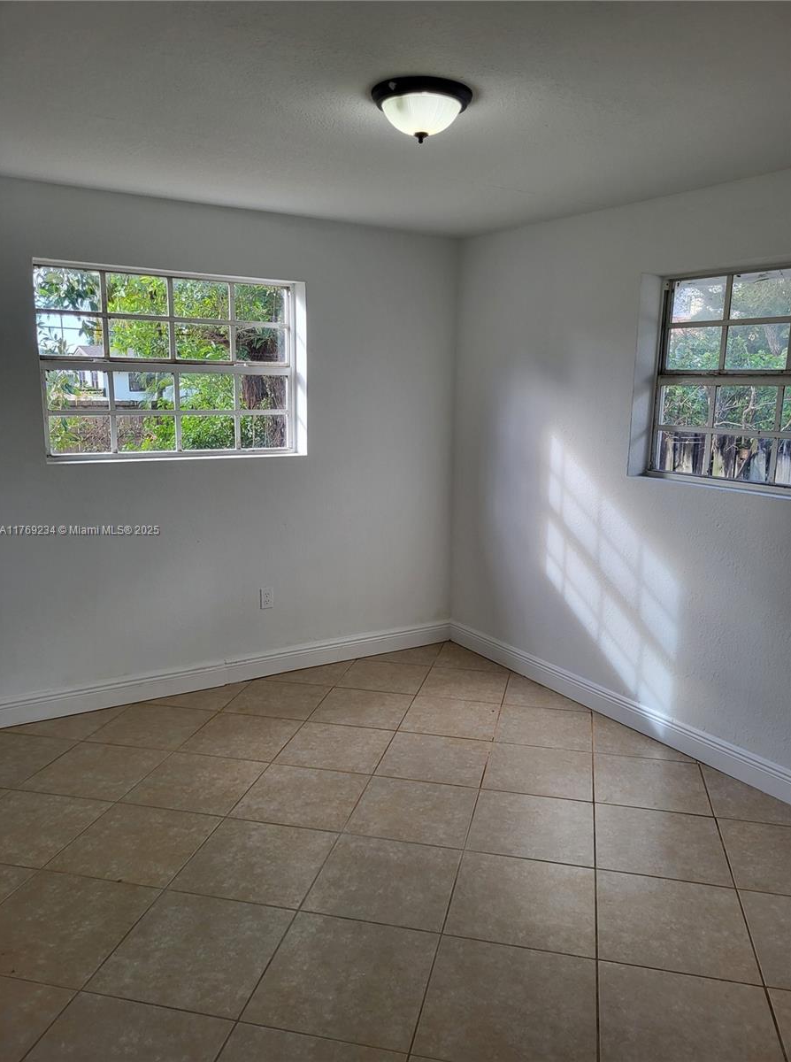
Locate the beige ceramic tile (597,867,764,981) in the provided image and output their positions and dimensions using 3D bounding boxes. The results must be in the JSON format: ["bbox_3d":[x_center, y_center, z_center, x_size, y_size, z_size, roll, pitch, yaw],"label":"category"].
[{"bbox_3d":[0.855,1.214,2.466,0.449,0.012,0.449,3,11,13],"label":"beige ceramic tile"}]

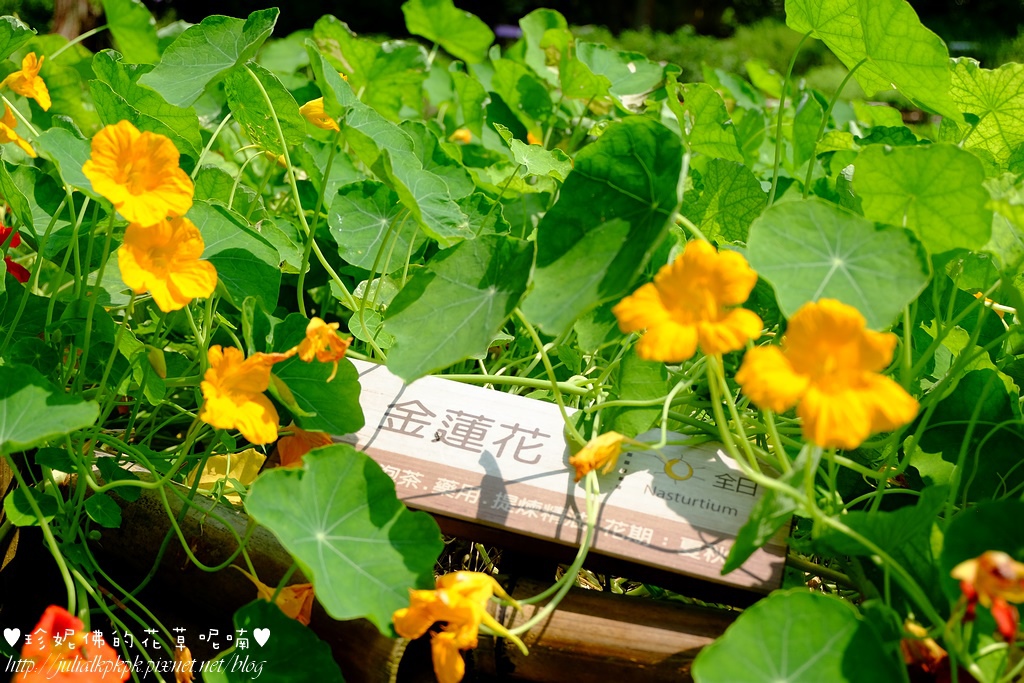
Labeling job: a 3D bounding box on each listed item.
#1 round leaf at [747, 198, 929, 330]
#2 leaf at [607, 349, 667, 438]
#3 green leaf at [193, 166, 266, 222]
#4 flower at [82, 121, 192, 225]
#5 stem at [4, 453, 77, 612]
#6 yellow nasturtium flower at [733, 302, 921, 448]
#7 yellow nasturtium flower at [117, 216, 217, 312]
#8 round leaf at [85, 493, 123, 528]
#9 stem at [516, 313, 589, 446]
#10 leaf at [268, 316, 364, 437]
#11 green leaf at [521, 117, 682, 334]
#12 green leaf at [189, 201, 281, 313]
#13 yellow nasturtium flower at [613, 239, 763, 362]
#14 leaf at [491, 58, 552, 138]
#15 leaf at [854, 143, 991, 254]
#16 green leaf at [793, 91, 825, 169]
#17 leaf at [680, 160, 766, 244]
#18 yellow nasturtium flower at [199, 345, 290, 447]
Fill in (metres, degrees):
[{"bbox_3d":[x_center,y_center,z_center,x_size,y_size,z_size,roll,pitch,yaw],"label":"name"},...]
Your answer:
[{"bbox_3d":[0.148,-0.034,0.570,0.081,0.015,0.081,-3,53,4],"label":"round leaf"},{"bbox_3d":[0.074,0.029,0.740,0.038,0.060,0.014,4,-20,14],"label":"leaf"},{"bbox_3d":[-0.167,-0.086,0.740,0.046,0.036,0.018,2,0,6],"label":"green leaf"},{"bbox_3d":[-0.194,-0.087,0.650,0.055,0.053,0.036,-3,-2,-9],"label":"flower"},{"bbox_3d":[-0.230,0.093,0.610,0.011,0.084,0.010,-22,-3,0],"label":"stem"},{"bbox_3d":[0.112,0.011,0.445,0.062,0.051,0.038,2,4,4],"label":"yellow nasturtium flower"},{"bbox_3d":[-0.193,-0.043,0.700,0.054,0.052,0.032,3,-16,0],"label":"yellow nasturtium flower"},{"bbox_3d":[-0.202,0.084,0.620,0.019,0.017,0.006,-3,-20,-7],"label":"round leaf"},{"bbox_3d":[0.018,0.017,0.600,0.013,0.072,0.015,-25,10,5],"label":"stem"},{"bbox_3d":[-0.113,0.019,0.710,0.055,0.015,0.079,17,62,-1],"label":"leaf"},{"bbox_3d":[0.042,-0.055,0.590,0.068,0.100,0.028,22,-2,27],"label":"green leaf"},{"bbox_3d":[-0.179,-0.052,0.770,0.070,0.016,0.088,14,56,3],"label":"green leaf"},{"bbox_3d":[0.070,-0.016,0.500,0.057,0.048,0.036,-1,5,-3],"label":"yellow nasturtium flower"},{"bbox_3d":[0.008,-0.206,1.060,0.050,0.014,0.082,-26,66,9],"label":"leaf"},{"bbox_3d":[0.226,-0.079,0.690,0.074,0.062,0.018,2,9,5],"label":"leaf"},{"bbox_3d":[0.267,-0.190,1.120,0.014,0.076,0.038,15,-23,-39],"label":"green leaf"},{"bbox_3d":[0.124,-0.082,0.740,0.053,0.052,0.018,3,6,8],"label":"leaf"},{"bbox_3d":[-0.142,0.029,0.670,0.043,0.050,0.034,16,15,39],"label":"yellow nasturtium flower"}]

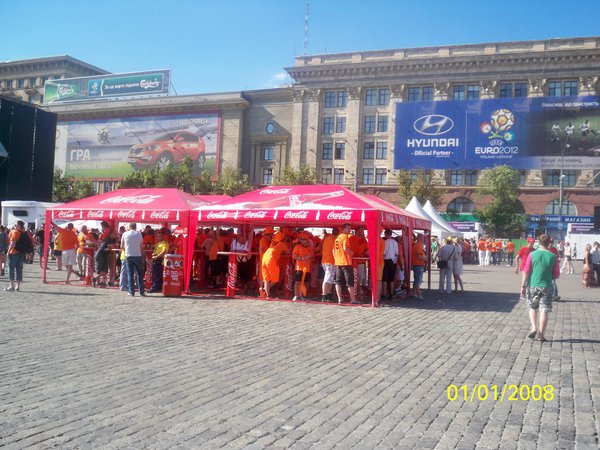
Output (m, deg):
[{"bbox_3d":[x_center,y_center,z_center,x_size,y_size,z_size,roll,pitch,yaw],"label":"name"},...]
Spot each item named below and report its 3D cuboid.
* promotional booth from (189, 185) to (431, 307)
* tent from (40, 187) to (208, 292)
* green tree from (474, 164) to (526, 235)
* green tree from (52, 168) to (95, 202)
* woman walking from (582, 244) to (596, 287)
[{"bbox_3d":[0.679,0.485,17.921,5.261,2.964,6.203,1,-1,24],"label":"promotional booth"},{"bbox_3d":[-4.693,0.338,18.614,5.226,2.964,3.119,1,-1,24],"label":"tent"},{"bbox_3d":[23.389,-1.638,71.871,6.100,10.760,6.000,1,-1,18],"label":"green tree"},{"bbox_3d":[-32.032,-2.696,84.879,6.400,9.924,6.400,2,-1,-21],"label":"green tree"},{"bbox_3d":[10.784,1.546,22.600,0.480,1.640,0.450,2,-1,-21],"label":"woman walking"}]

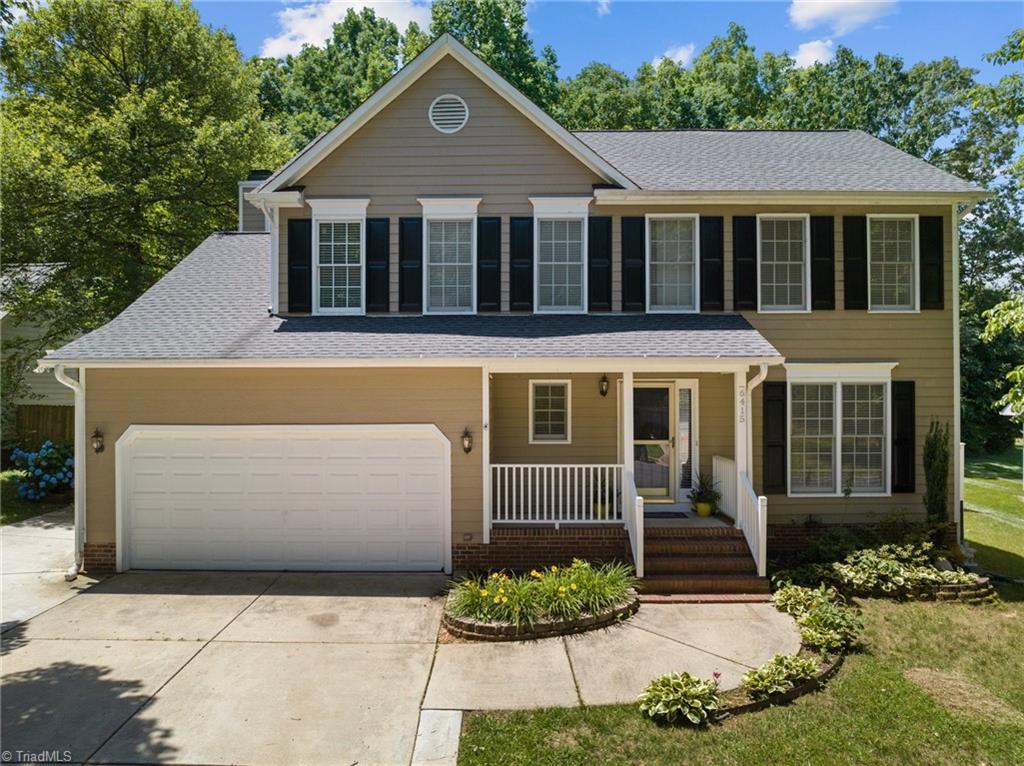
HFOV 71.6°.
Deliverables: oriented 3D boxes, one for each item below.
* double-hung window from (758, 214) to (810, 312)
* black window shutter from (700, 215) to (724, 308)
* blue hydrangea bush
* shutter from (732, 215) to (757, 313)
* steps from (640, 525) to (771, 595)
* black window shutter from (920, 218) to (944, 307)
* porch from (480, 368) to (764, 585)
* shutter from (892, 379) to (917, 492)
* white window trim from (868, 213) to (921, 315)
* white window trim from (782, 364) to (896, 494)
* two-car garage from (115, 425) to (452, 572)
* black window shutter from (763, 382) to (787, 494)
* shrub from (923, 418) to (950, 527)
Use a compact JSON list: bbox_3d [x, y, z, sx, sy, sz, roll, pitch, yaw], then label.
[{"bbox_3d":[4.634,-2.047,12.100,0.926,1.706,0.100,0,0,-1],"label":"double-hung window"},{"bbox_3d":[3.423,-2.039,12.133,0.405,1.606,0.050,0,0,0],"label":"black window shutter"},{"bbox_3d":[-10.998,2.072,16.794,1.650,1.400,1.450,0,0,0],"label":"blue hydrangea bush"},{"bbox_3d":[3.984,-2.041,12.133,0.405,1.601,0.050,0,0,0],"label":"shutter"},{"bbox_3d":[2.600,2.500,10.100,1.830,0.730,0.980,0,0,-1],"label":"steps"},{"bbox_3d":[7.181,-2.045,12.130,0.405,1.593,0.050,0,0,0],"label":"black window shutter"},{"bbox_3d":[1.592,1.300,10.959,4.000,3.150,2.350,0,0,0],"label":"porch"},{"bbox_3d":[6.684,0.923,12.108,0.405,1.905,0.050,0,0,0],"label":"shutter"},{"bbox_3d":[6.514,-2.046,12.120,0.897,1.700,0.110,0,0,-1],"label":"white window trim"},{"bbox_3d":[5.607,0.798,12.070,1.906,2.284,0.140,0,0,-1],"label":"white window trim"},{"bbox_3d":[-3.430,1.741,10.670,5.069,2.234,0.200,0,0,-1],"label":"two-car garage"},{"bbox_3d":[4.487,0.933,12.109,0.405,1.909,0.050,0,0,0],"label":"black window shutter"},{"bbox_3d":[7.032,1.580,11.750,0.440,2.000,0.430,0,0,-1],"label":"shrub"}]

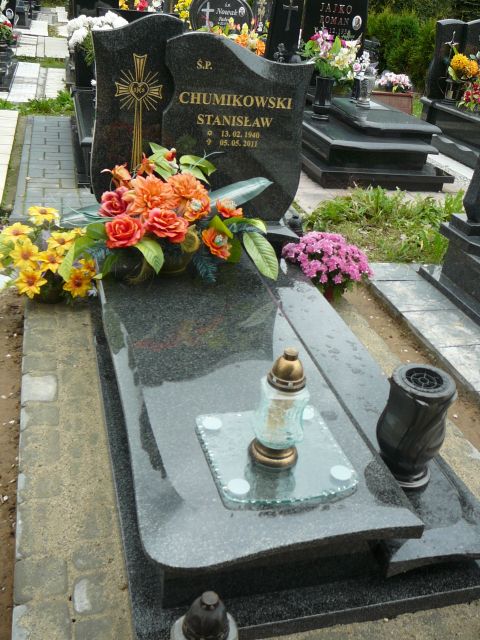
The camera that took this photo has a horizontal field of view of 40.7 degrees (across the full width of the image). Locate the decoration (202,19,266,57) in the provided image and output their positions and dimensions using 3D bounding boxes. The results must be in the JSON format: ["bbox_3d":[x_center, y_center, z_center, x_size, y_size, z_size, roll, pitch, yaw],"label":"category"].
[{"bbox_3d":[-0.042,-2.307,5.436,0.590,0.420,0.350,-2,31,-16],"label":"decoration"}]

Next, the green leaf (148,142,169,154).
[{"bbox_3d":[-0.309,-0.654,2.462,0.083,0.050,0.055,-2,31,-16],"label":"green leaf"}]

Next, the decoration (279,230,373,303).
[{"bbox_3d":[0.405,-0.269,3.152,0.462,0.310,0.407,-2,31,-16],"label":"decoration"}]

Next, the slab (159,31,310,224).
[{"bbox_3d":[-0.023,-0.836,2.890,0.669,0.807,0.068,-2,31,-16],"label":"slab"}]

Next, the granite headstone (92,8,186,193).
[{"bbox_3d":[-0.455,-0.873,2.809,0.373,0.848,0.068,-2,31,-16],"label":"granite headstone"}]

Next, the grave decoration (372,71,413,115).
[{"bbox_3d":[1.758,-2.545,7.297,0.470,0.420,0.300,-2,31,-16],"label":"grave decoration"}]

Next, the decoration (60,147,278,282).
[{"bbox_3d":[-0.265,-0.441,2.549,0.842,0.476,0.414,-2,31,-16],"label":"decoration"}]

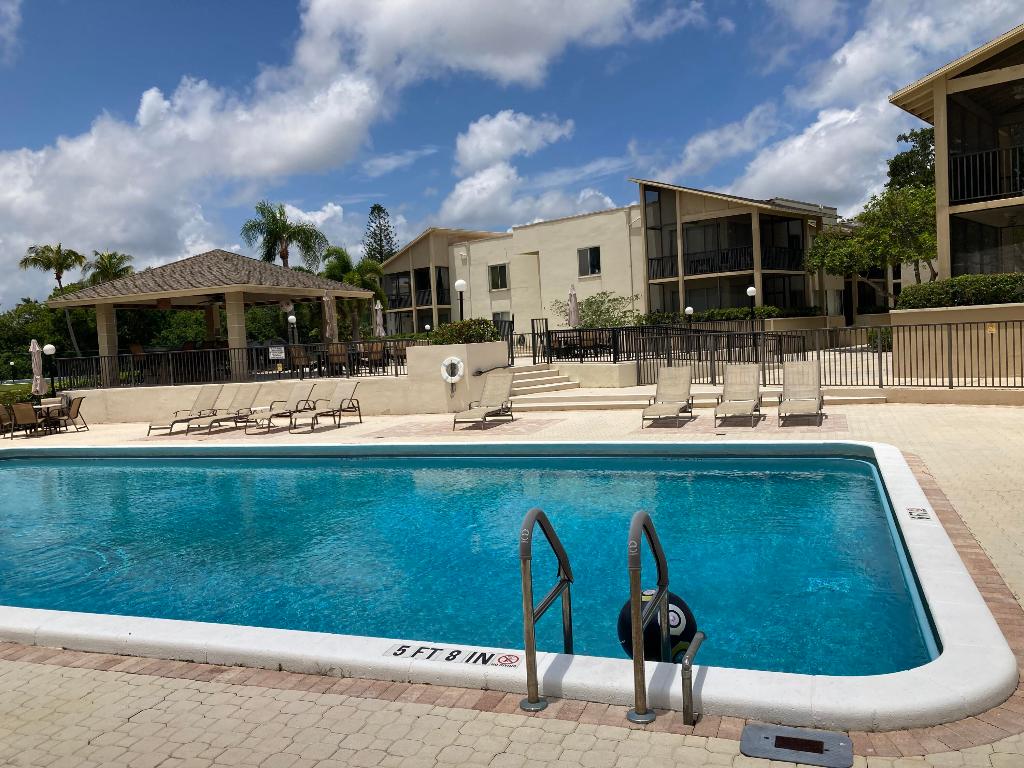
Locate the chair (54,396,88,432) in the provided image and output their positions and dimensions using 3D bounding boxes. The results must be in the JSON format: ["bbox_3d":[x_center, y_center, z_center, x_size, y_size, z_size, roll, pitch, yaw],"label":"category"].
[{"bbox_3d":[-11.041,0.750,20.637,0.670,0.870,0.580,-3,3,0],"label":"chair"}]

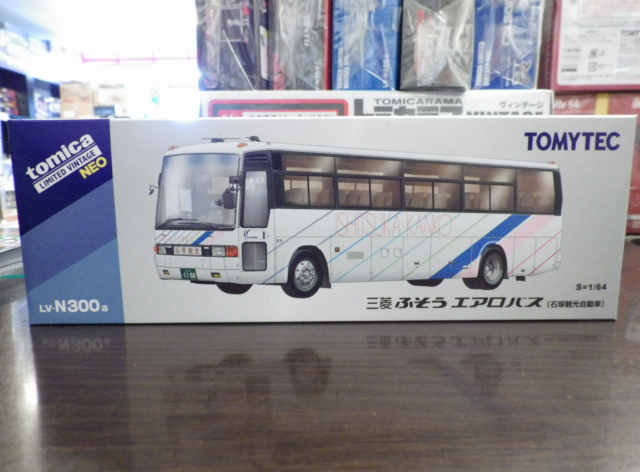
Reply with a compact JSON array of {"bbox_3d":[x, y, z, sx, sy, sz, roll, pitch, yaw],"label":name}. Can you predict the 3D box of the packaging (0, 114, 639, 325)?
[{"bbox_3d":[0.001,-0.008,0.187,0.212,0.071,0.052,0,9,0],"label":"packaging"}]

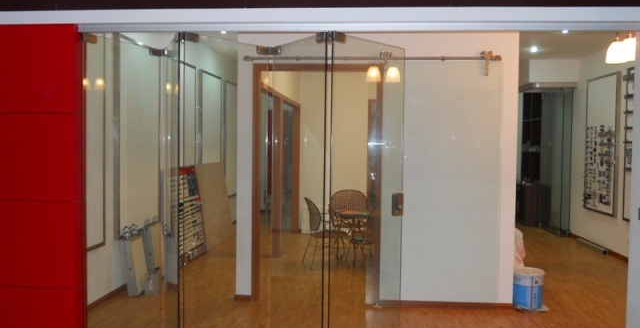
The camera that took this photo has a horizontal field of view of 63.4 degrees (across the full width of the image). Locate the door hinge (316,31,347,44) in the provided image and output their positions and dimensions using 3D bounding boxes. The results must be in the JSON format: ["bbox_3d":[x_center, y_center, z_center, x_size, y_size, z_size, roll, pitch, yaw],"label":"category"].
[{"bbox_3d":[0.070,-0.800,3.269,0.197,0.061,0.102,1,2,5],"label":"door hinge"}]

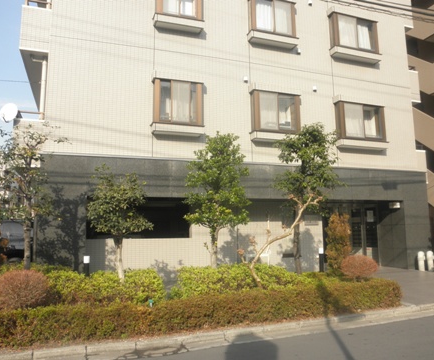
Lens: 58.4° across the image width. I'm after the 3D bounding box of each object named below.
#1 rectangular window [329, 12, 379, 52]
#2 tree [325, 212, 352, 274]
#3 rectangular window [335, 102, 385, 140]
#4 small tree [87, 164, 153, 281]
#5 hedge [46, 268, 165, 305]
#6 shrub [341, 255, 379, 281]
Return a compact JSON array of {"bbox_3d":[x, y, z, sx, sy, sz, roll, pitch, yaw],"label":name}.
[{"bbox_3d":[4.365,-4.593,12.316,1.730,1.130,0.280,2,-7,-20],"label":"rectangular window"},{"bbox_3d":[3.374,1.821,10.747,0.710,1.780,0.720,2,-7,-20],"label":"tree"},{"bbox_3d":[4.438,-1.751,11.937,1.730,1.120,0.280,2,-7,-20],"label":"rectangular window"},{"bbox_3d":[-1.801,0.976,7.258,1.206,2.568,1.146,2,-8,-20],"label":"small tree"},{"bbox_3d":[-1.953,1.937,6.854,2.000,0.540,1.200,2,-8,-20],"label":"hedge"},{"bbox_3d":[3.097,1.979,8.397,0.772,0.724,0.772,2,-8,-20],"label":"shrub"}]

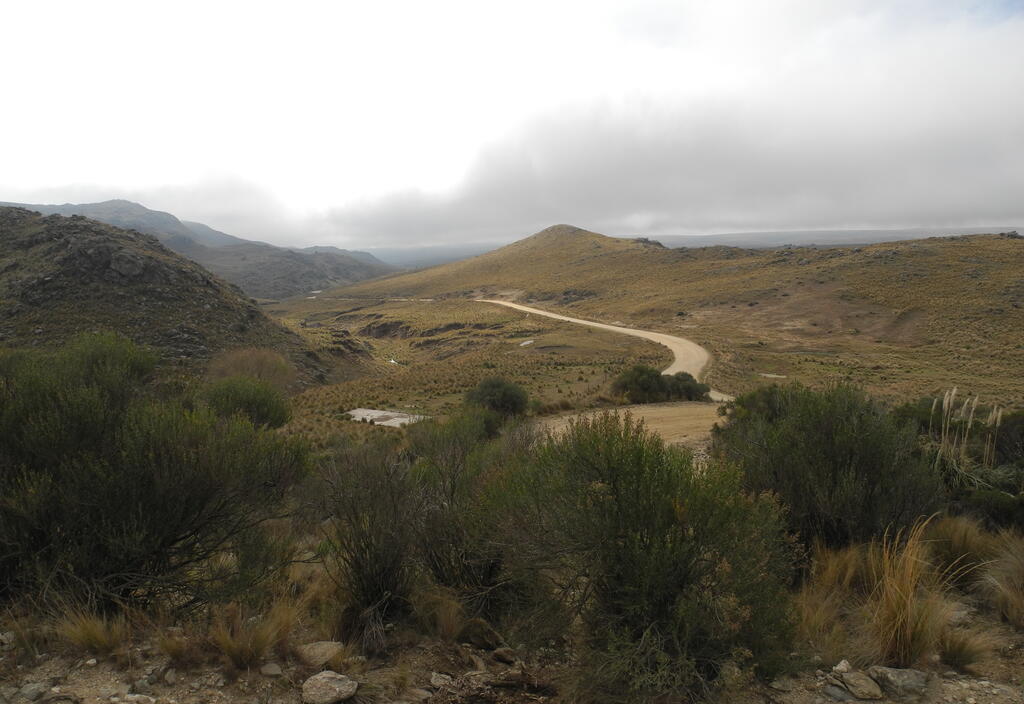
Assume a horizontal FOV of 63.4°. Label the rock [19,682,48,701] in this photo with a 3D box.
[{"bbox_3d":[-1.843,1.307,3.190,0.100,0.048,0.072,-5,9,-30],"label":"rock"}]

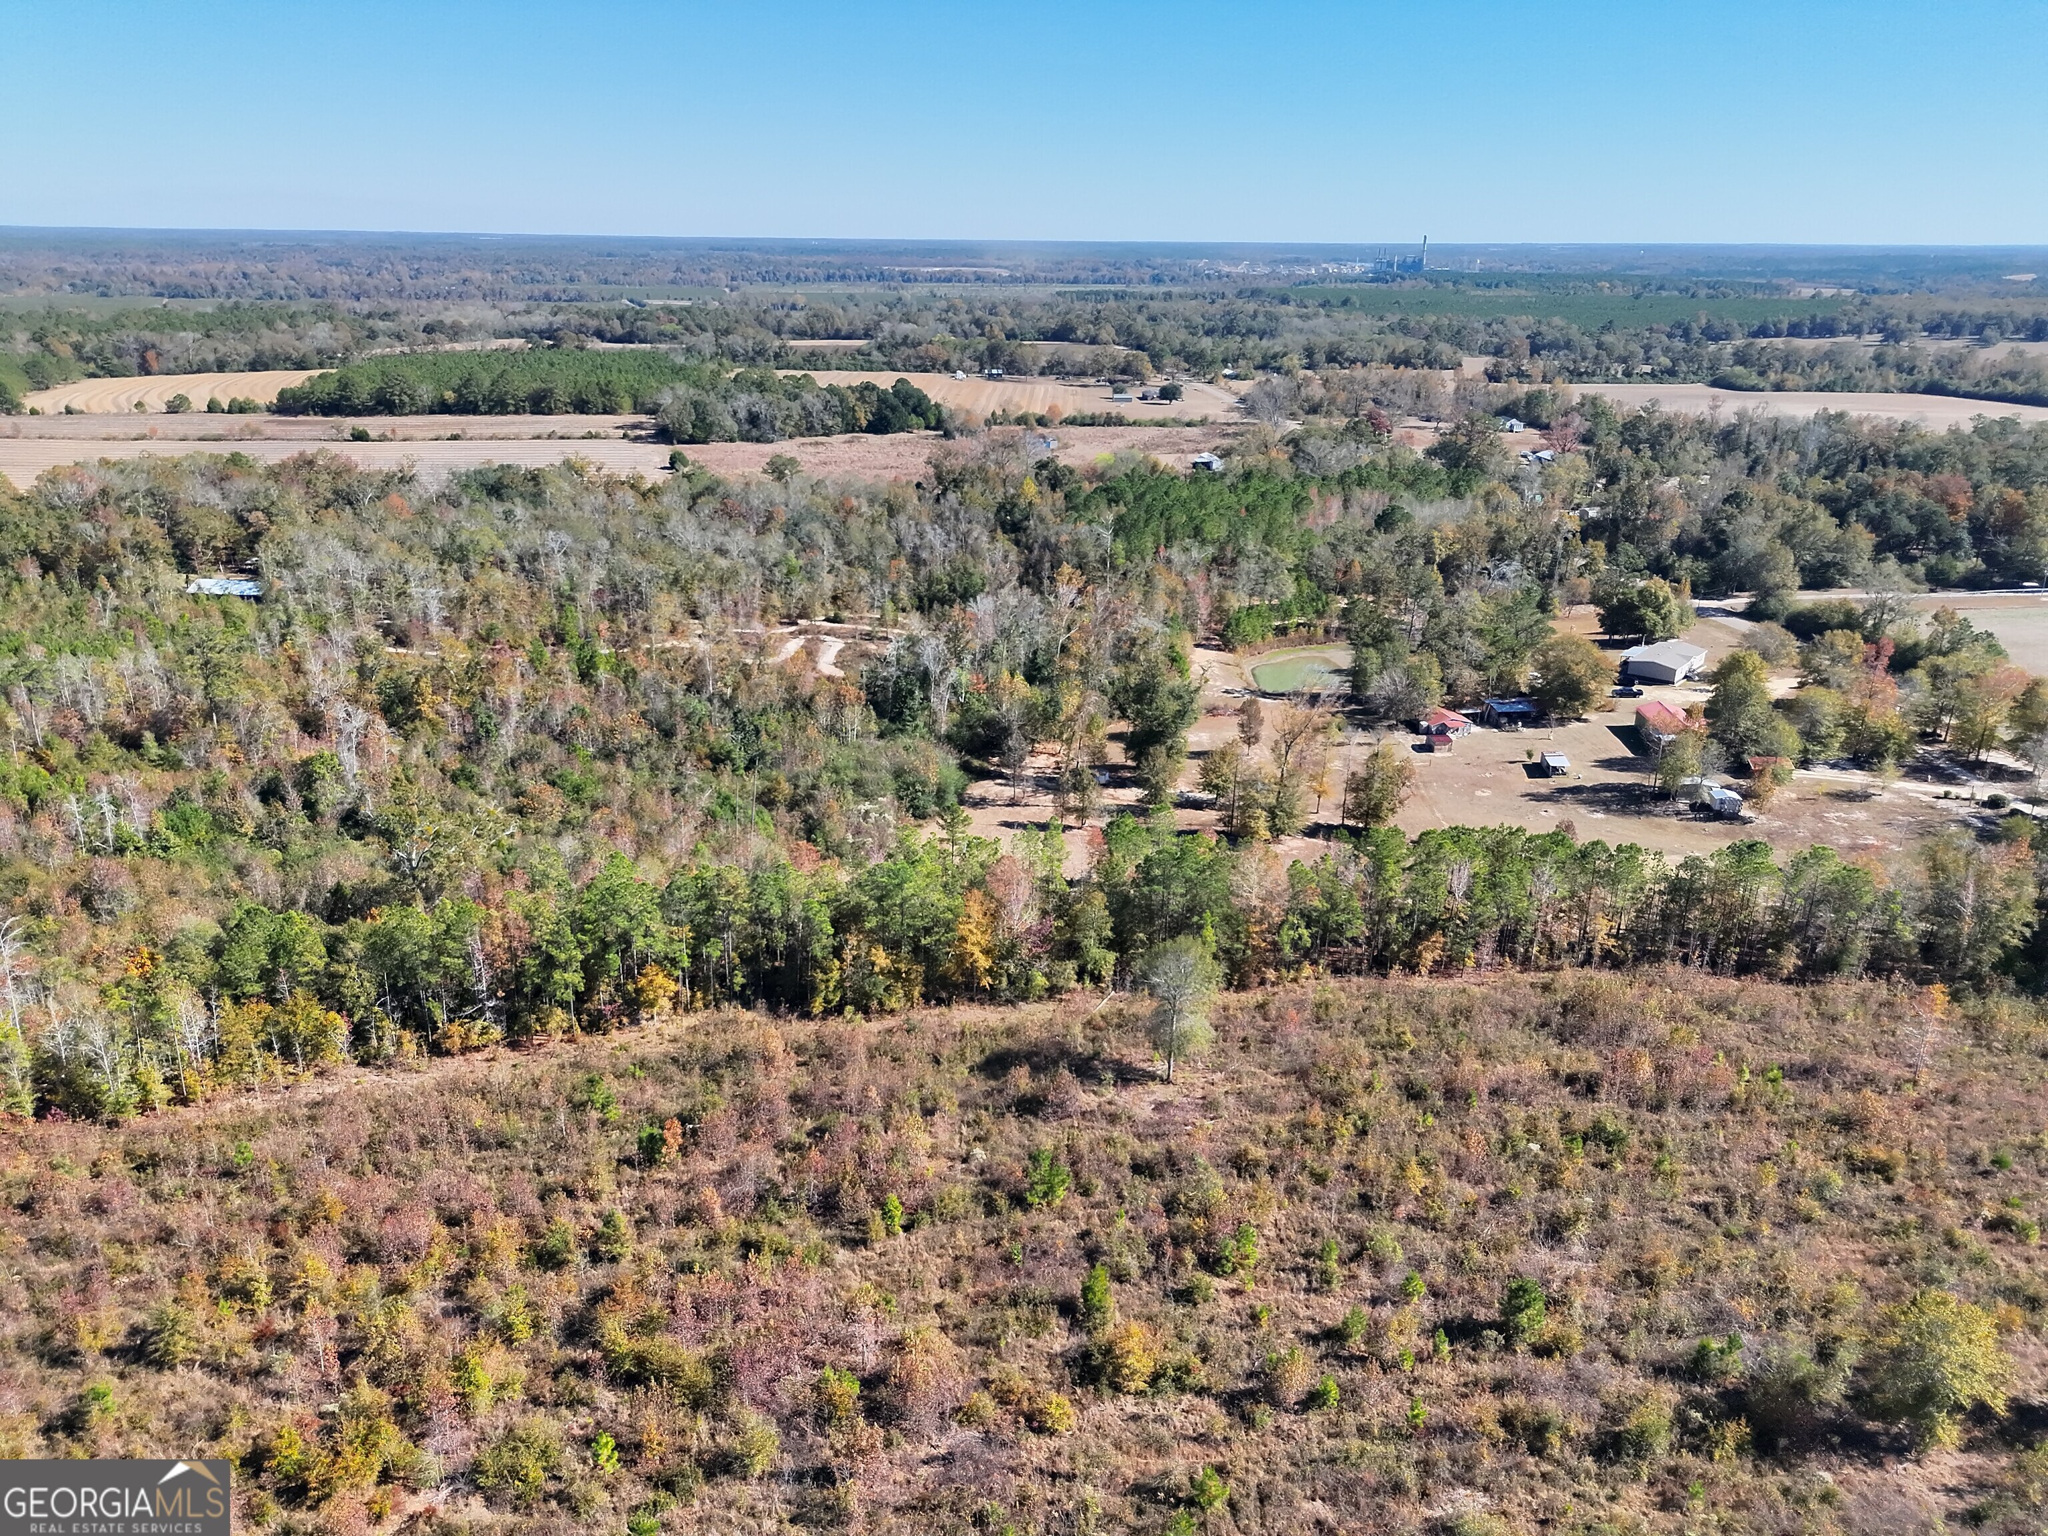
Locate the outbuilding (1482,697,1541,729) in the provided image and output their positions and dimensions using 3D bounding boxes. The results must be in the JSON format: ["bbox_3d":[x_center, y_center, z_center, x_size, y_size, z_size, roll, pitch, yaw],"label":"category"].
[{"bbox_3d":[82.440,-9.590,241.420,7.000,3.250,5.700,-2,21,-7],"label":"outbuilding"}]

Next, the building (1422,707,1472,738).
[{"bbox_3d":[69.740,-7.550,234.820,7.300,3.850,5.500,-4,21,-12],"label":"building"}]

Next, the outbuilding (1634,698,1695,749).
[{"bbox_3d":[106.270,-6.780,233.030,7.150,4.350,13.100,2,21,4],"label":"outbuilding"}]

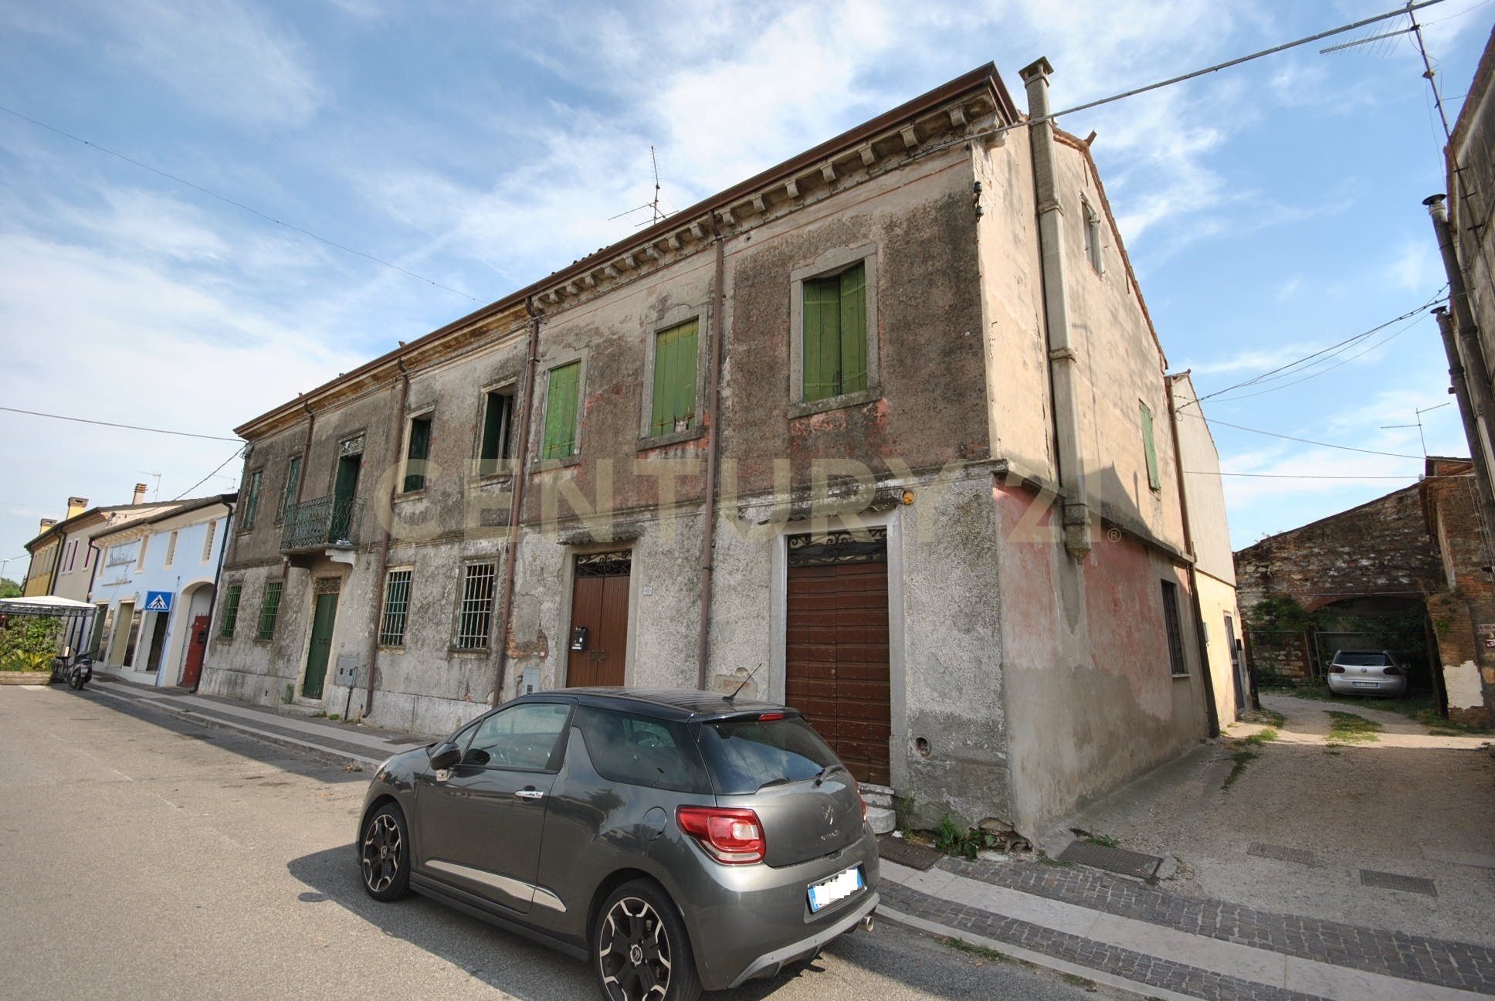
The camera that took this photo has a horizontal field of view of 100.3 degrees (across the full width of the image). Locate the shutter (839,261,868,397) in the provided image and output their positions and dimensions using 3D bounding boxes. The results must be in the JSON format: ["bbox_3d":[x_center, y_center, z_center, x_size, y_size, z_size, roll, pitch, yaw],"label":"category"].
[{"bbox_3d":[1.234,-2.019,7.336,0.040,1.630,0.388,12,-16,-41],"label":"shutter"}]

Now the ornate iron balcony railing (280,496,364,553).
[{"bbox_3d":[-9.438,0.572,13.877,2.200,1.020,0.620,-8,-15,34],"label":"ornate iron balcony railing"}]

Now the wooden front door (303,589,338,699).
[{"bbox_3d":[-9.493,3.200,13.879,0.982,2.302,0.060,-8,-15,34],"label":"wooden front door"}]

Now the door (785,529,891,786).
[{"bbox_3d":[0.948,1.570,6.606,1.200,2.480,0.080,-7,-15,35],"label":"door"}]

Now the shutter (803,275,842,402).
[{"bbox_3d":[0.916,-1.962,7.622,0.461,1.630,0.040,-1,-12,9],"label":"shutter"}]

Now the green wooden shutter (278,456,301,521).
[{"bbox_3d":[-11.733,-0.290,16.165,0.820,1.630,0.050,-8,-15,34],"label":"green wooden shutter"}]

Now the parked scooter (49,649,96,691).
[{"bbox_3d":[-20.250,5.060,18.750,1.800,1.130,0.660,-8,-15,34],"label":"parked scooter"}]

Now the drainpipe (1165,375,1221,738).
[{"bbox_3d":[9.360,0.987,13.204,0.130,7.600,0.130,-8,-15,34],"label":"drainpipe"}]

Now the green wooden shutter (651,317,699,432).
[{"bbox_3d":[-1.027,-1.739,8.835,0.820,1.630,0.050,-8,-15,34],"label":"green wooden shutter"}]

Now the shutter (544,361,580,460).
[{"bbox_3d":[-2.990,-1.440,10.161,0.810,1.570,0.050,-7,-15,35],"label":"shutter"}]

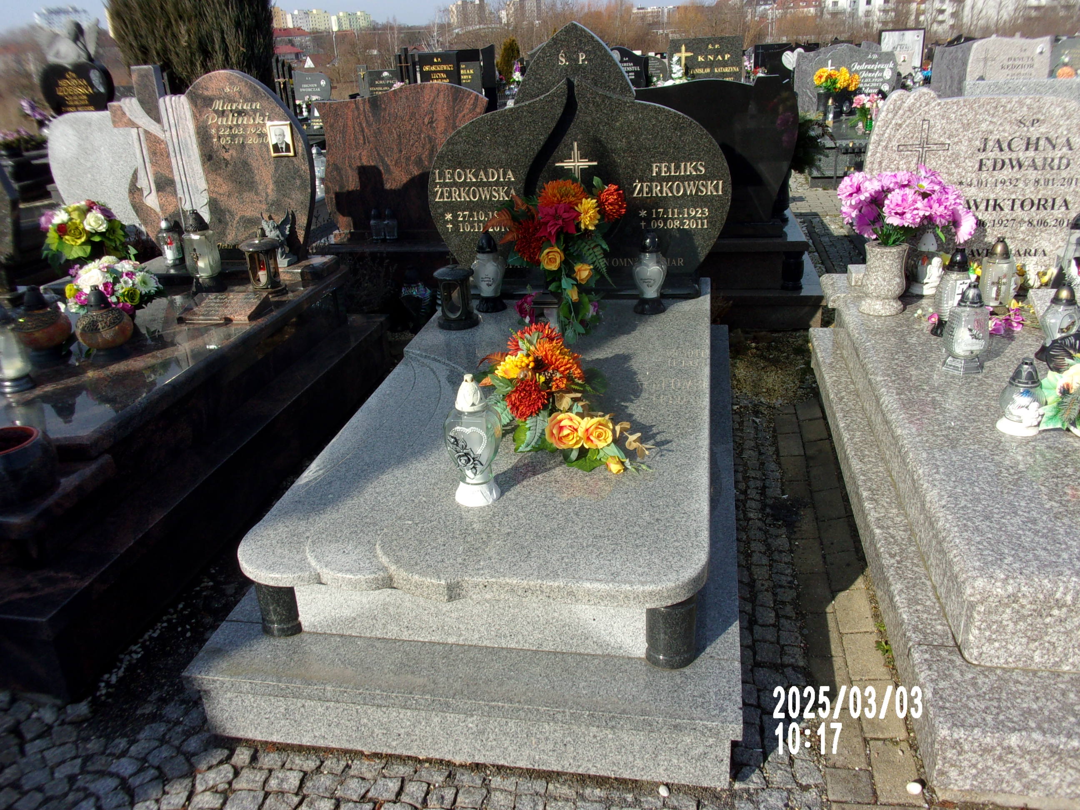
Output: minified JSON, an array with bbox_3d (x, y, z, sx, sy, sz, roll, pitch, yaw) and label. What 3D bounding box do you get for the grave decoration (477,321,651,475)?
[{"bbox_3d":[0.058,-0.053,2.747,0.580,0.260,0.580,-1,25,6],"label":"grave decoration"}]

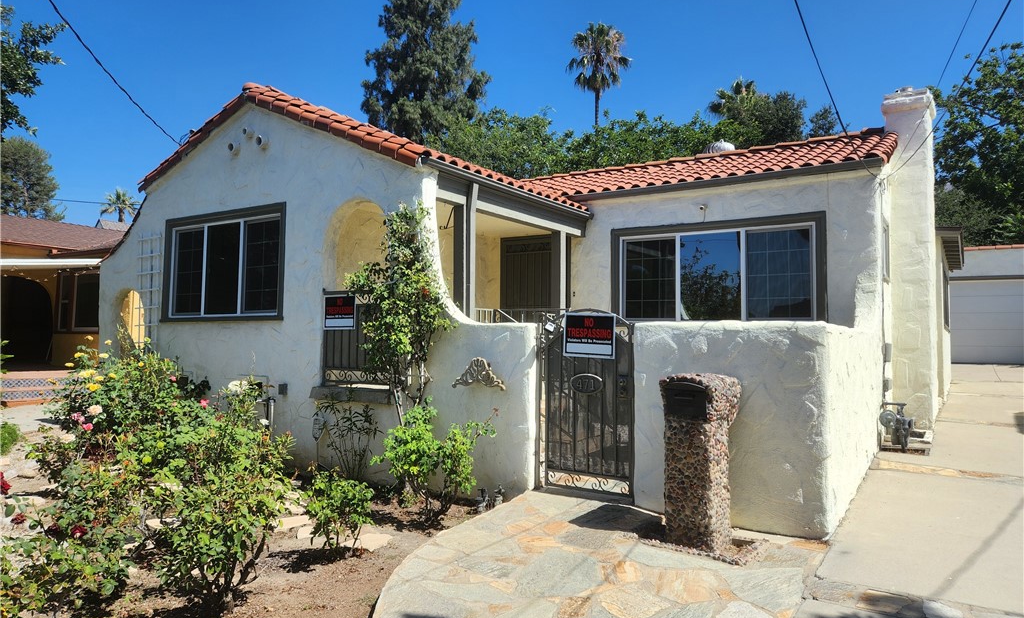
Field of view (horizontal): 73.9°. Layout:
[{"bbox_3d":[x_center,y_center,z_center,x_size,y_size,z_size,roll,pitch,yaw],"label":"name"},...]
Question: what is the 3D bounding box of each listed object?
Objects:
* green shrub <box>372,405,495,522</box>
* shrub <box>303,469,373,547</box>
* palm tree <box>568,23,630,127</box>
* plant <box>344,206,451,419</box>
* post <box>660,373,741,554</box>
[{"bbox_3d":[-0.665,1.297,5.740,1.000,0.980,0.800,1,-2,-7],"label":"green shrub"},{"bbox_3d":[-1.281,1.457,5.044,0.490,0.600,0.470,1,-2,-14],"label":"shrub"},{"bbox_3d":[5.245,-7.254,41.602,3.800,20.755,3.800,0,-2,7],"label":"palm tree"},{"bbox_3d":[-1.107,0.386,6.666,1.050,2.846,0.620,-1,-3,32],"label":"plant"},{"bbox_3d":[1.386,1.073,4.914,0.370,1.190,0.470,-2,-3,42],"label":"post"}]

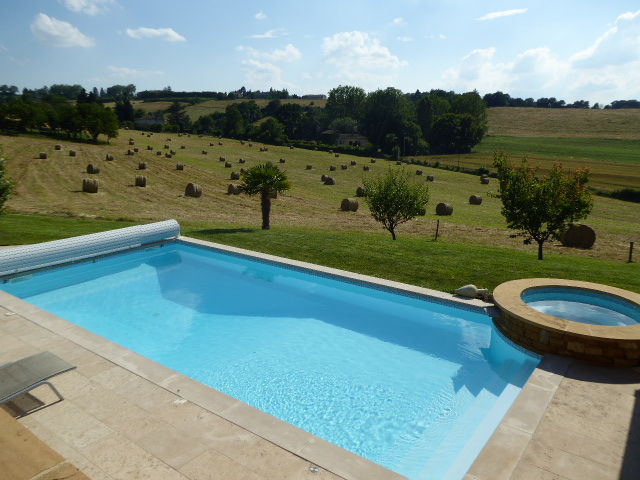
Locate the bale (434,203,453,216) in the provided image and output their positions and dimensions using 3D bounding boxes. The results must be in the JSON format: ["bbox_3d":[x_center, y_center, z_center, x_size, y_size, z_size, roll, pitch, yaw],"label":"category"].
[{"bbox_3d":[13.385,-3.257,53.507,1.200,1.250,1.280,-10,17,-36],"label":"bale"}]

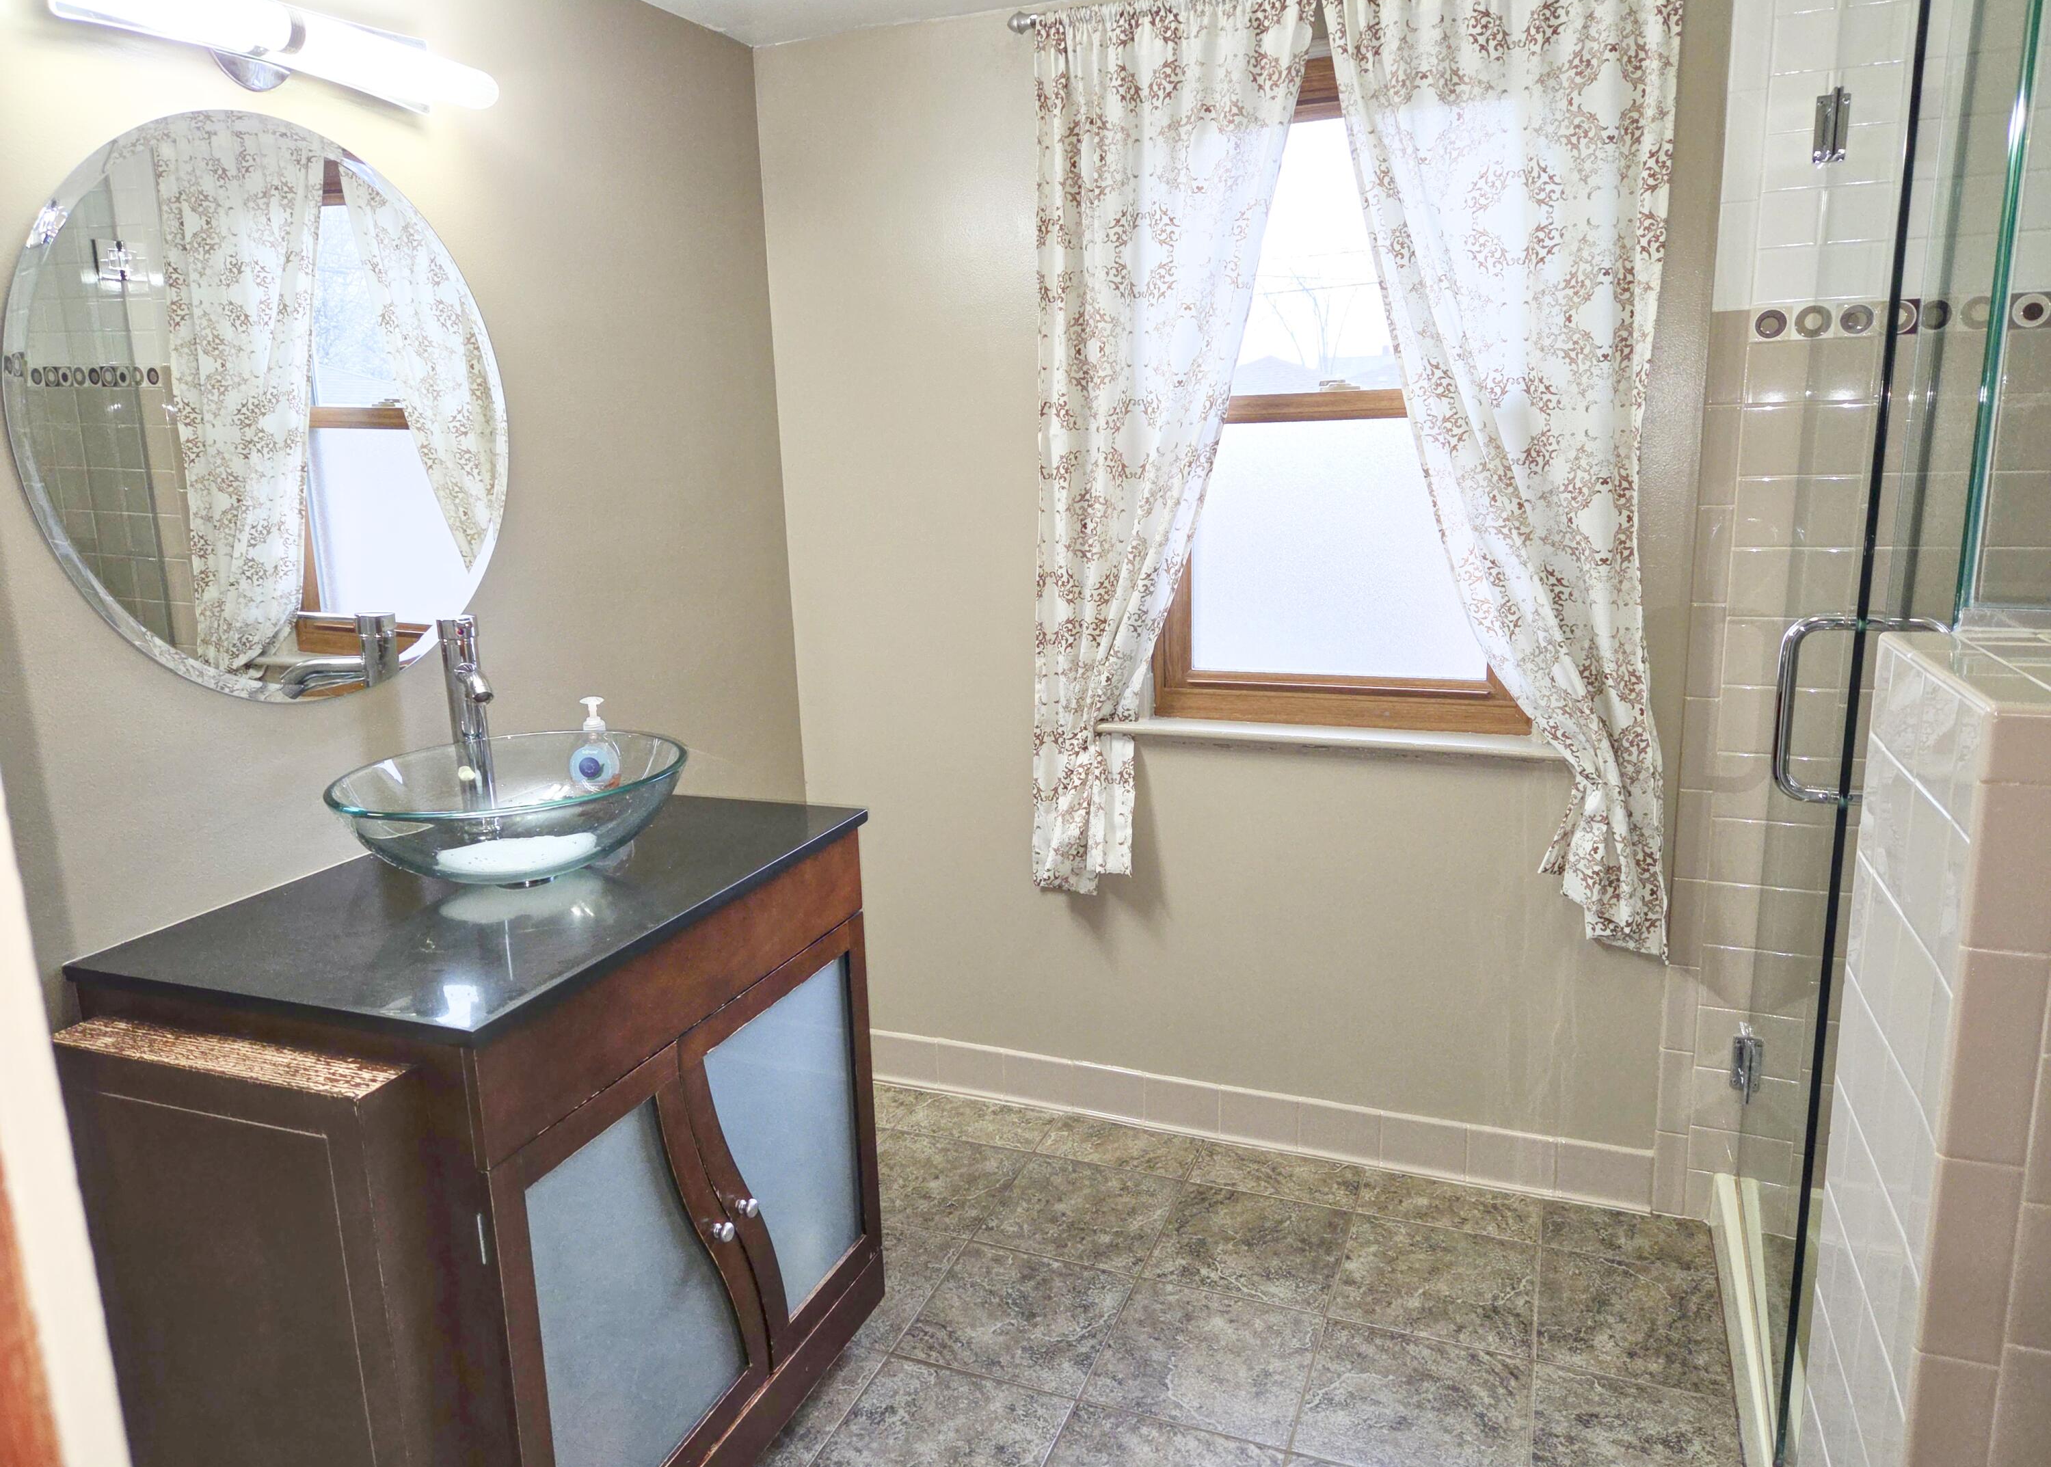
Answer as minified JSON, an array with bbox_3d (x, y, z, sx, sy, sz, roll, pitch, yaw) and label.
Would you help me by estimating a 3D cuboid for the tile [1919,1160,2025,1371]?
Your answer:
[{"bbox_3d":[0.658,0.367,0.954,0.051,0.152,0.009,3,14,21],"label":"tile"}]

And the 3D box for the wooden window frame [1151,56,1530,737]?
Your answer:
[{"bbox_3d":[0.553,-0.567,2.376,0.680,1.120,0.080,3,14,21],"label":"wooden window frame"}]

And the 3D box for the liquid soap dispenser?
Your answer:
[{"bbox_3d":[-0.628,0.027,1.996,0.078,0.162,0.053,-4,13,-8],"label":"liquid soap dispenser"}]

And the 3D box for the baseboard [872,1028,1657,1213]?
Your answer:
[{"bbox_3d":[0.324,0.738,2.672,1.650,0.114,0.012,3,14,21],"label":"baseboard"}]

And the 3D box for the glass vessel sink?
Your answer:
[{"bbox_3d":[-0.622,0.111,1.669,0.418,0.141,0.418,3,14,21],"label":"glass vessel sink"}]

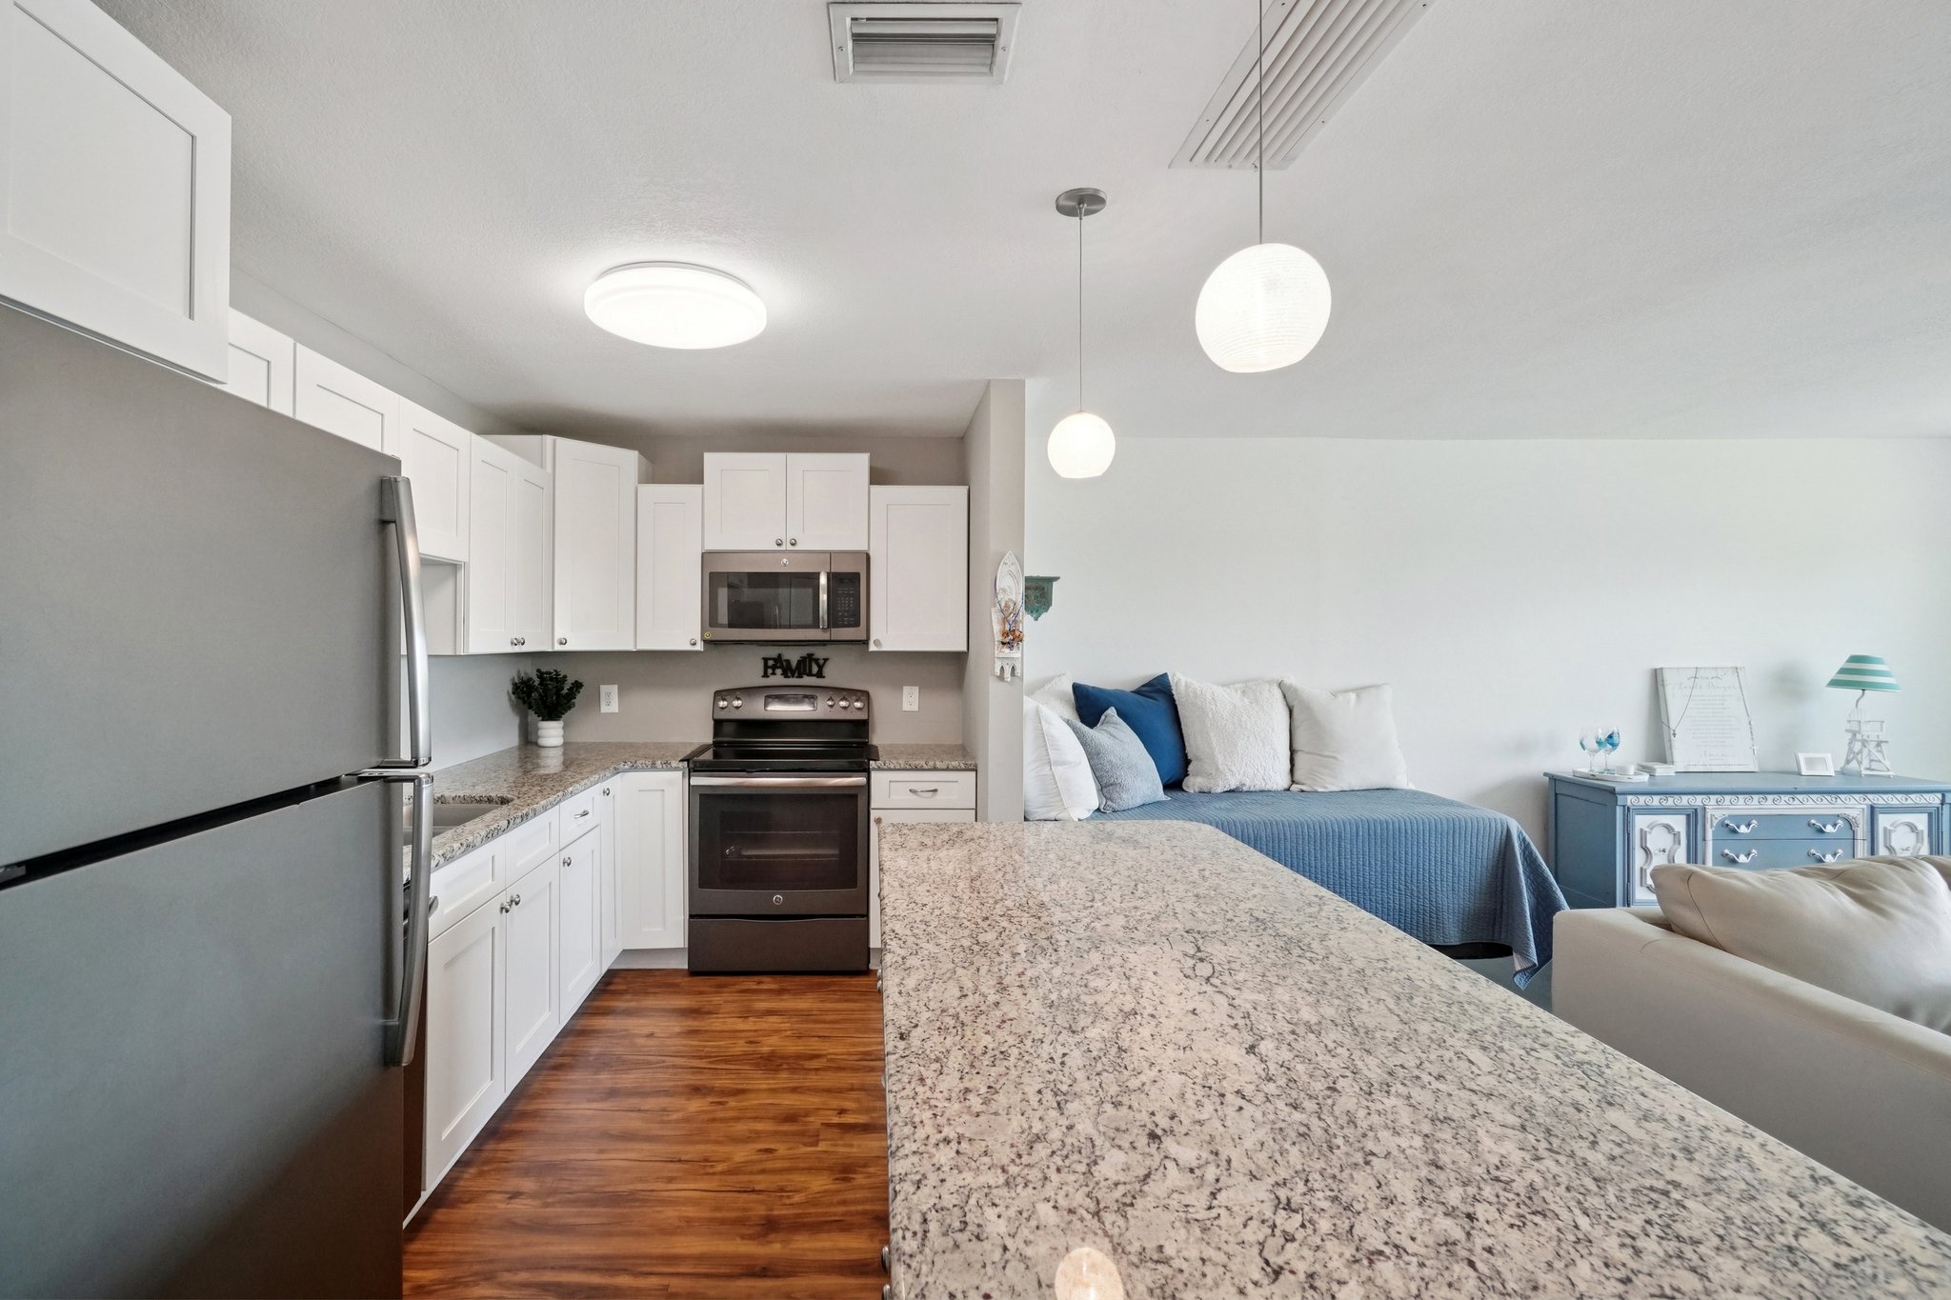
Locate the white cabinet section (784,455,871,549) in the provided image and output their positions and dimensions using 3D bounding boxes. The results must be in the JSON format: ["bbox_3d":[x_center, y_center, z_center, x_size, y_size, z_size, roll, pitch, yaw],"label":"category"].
[{"bbox_3d":[-0.675,-0.675,3.860,0.383,0.445,0.330,0,0,-2],"label":"white cabinet section"}]

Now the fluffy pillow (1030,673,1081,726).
[{"bbox_3d":[0.305,0.382,3.920,0.470,0.470,0.160,-2,-14,-18],"label":"fluffy pillow"}]

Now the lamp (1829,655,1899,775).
[{"bbox_3d":[4.340,0.318,3.960,0.245,0.586,0.245,0,0,0],"label":"lamp"}]

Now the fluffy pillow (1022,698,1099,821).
[{"bbox_3d":[0.315,0.450,3.470,0.220,0.490,0.500,-18,0,0],"label":"fluffy pillow"}]

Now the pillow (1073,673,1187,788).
[{"bbox_3d":[0.738,0.391,3.860,0.520,0.520,0.170,-3,-15,-10],"label":"pillow"}]

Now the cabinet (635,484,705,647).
[{"bbox_3d":[-1.412,-0.378,3.910,0.303,0.762,0.325,0,0,-2],"label":"cabinet"}]

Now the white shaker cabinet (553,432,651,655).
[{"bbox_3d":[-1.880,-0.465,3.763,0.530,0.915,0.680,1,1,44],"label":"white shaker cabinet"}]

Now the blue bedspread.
[{"bbox_3d":[1.240,0.970,3.570,2.100,0.610,0.980,0,1,-2],"label":"blue bedspread"}]

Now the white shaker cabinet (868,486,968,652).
[{"bbox_3d":[-0.268,-0.374,3.910,0.453,0.762,0.325,0,0,-2],"label":"white shaker cabinet"}]

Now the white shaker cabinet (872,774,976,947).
[{"bbox_3d":[-0.240,0.905,3.775,0.453,0.790,0.620,0,0,-2],"label":"white shaker cabinet"}]

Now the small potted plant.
[{"bbox_3d":[-2.021,0.276,3.840,0.320,0.360,0.290,0,1,-2],"label":"small potted plant"}]

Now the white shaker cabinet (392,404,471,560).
[{"bbox_3d":[-1.877,-0.527,2.567,0.325,0.455,0.410,0,1,-6],"label":"white shaker cabinet"}]

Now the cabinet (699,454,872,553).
[{"bbox_3d":[-0.869,-0.683,3.897,0.765,0.455,0.325,0,1,-2],"label":"cabinet"}]

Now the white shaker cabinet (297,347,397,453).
[{"bbox_3d":[-1.849,-0.528,2.184,0.330,0.457,0.420,0,0,-6],"label":"white shaker cabinet"}]

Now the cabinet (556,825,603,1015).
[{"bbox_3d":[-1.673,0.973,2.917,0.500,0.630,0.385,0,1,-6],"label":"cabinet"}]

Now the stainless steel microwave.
[{"bbox_3d":[-0.866,-0.238,3.880,0.760,0.420,0.400,0,0,-2],"label":"stainless steel microwave"}]

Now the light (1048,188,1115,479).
[{"bbox_3d":[0.250,-0.736,1.920,0.158,0.660,0.158,0,0,0],"label":"light"}]

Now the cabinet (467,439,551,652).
[{"bbox_3d":[-1.944,-0.370,3.122,0.325,0.762,0.710,0,1,-6],"label":"cabinet"}]

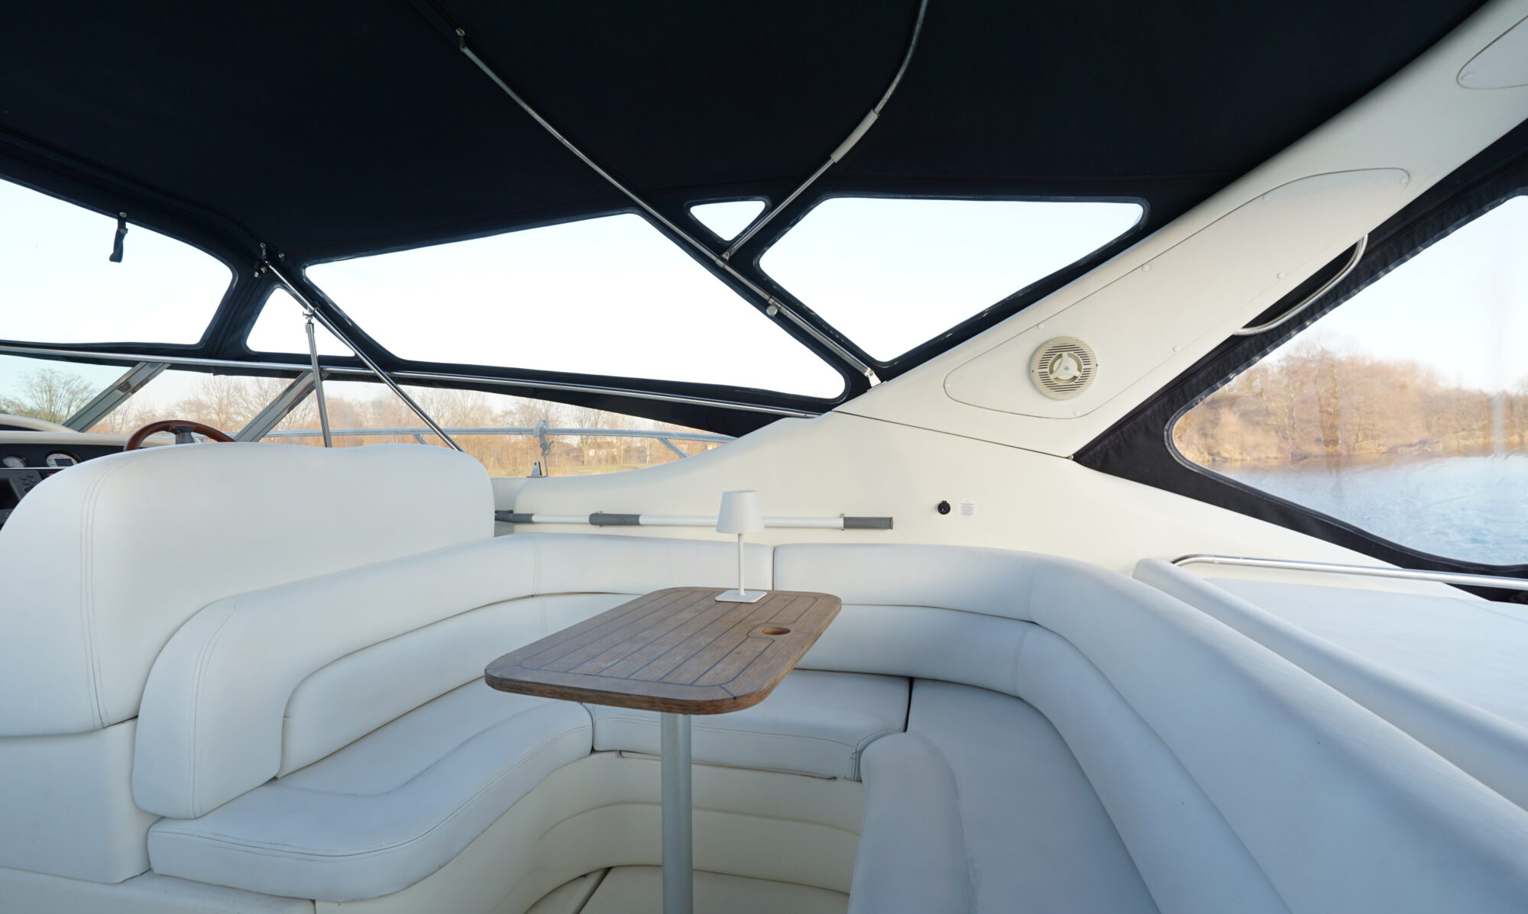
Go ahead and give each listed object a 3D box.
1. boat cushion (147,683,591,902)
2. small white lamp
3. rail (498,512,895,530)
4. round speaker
[{"bbox_3d":[-0.694,0.672,1.529,0.541,0.112,0.979,-1,0,16],"label":"boat cushion"},{"bbox_3d":[-0.060,0.225,1.635,0.122,0.270,0.122,-2,0,17],"label":"small white lamp"},{"bbox_3d":[-0.304,0.211,2.107,1.439,0.043,0.043,-1,0,14],"label":"rail"},{"bbox_3d":[0.824,-0.243,1.750,0.176,0.176,0.035,-1,7,15],"label":"round speaker"}]

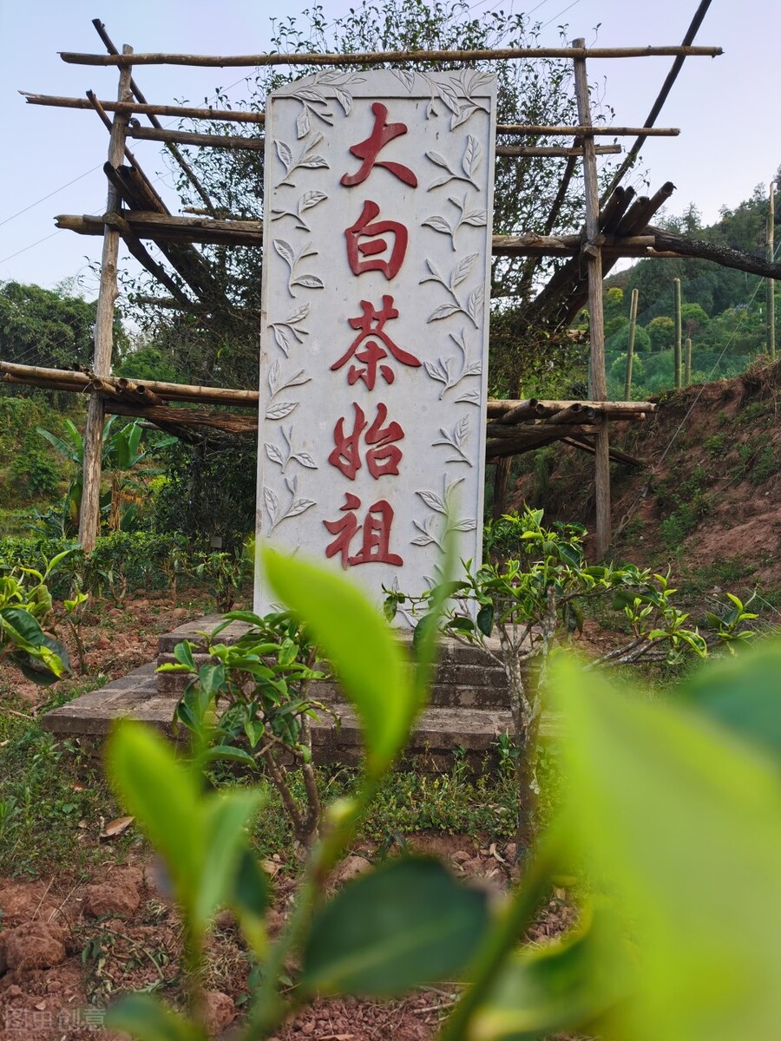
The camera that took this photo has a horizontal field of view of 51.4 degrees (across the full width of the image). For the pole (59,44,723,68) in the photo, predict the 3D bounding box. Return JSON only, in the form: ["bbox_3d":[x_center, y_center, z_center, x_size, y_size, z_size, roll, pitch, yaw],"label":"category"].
[{"bbox_3d":[0.003,-3.445,6.010,4.906,0.095,0.080,0,-2,0],"label":"pole"}]

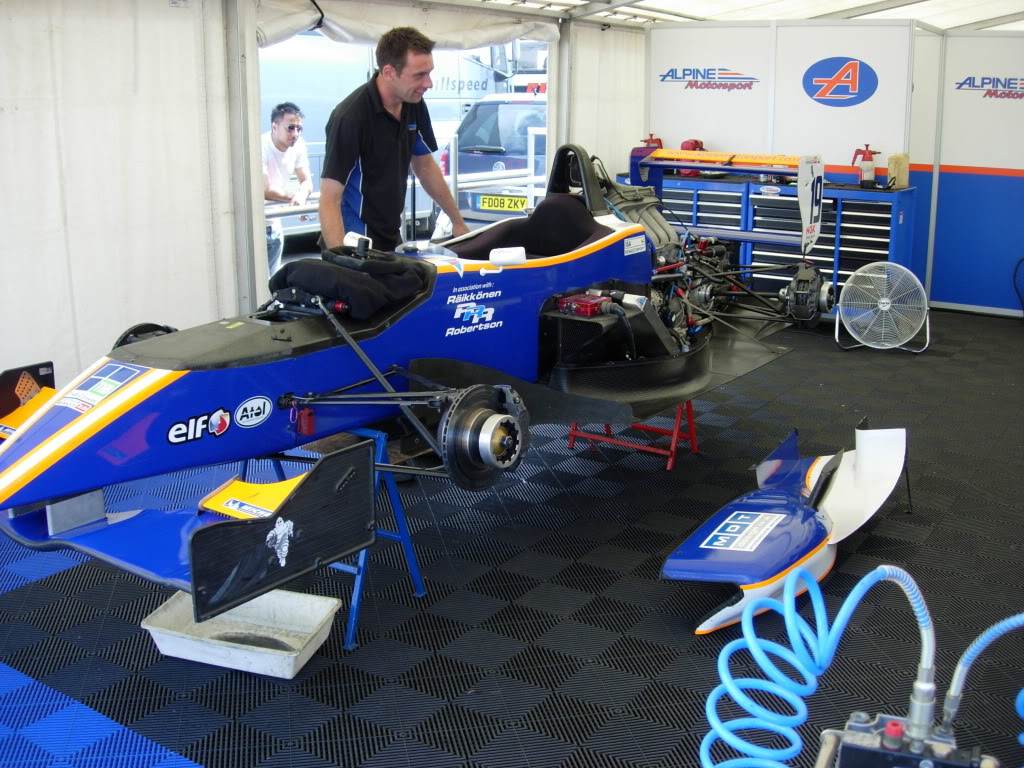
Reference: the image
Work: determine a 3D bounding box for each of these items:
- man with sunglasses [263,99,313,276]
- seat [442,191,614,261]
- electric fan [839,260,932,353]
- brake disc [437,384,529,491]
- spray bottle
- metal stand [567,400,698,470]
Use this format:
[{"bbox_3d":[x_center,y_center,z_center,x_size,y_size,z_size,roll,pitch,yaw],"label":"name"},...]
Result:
[{"bbox_3d":[-1.331,-0.803,6.283,0.500,1.550,0.520,-12,19,-41],"label":"man with sunglasses"},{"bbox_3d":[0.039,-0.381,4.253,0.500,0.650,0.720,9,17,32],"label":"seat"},{"bbox_3d":[2.346,-0.498,7.130,0.585,0.565,0.220,3,14,11],"label":"electric fan"},{"bbox_3d":[-0.060,0.140,2.886,0.145,0.280,0.295,10,17,34],"label":"brake disc"},{"bbox_3d":[2.343,-1.439,7.430,0.200,0.285,0.110,6,15,21],"label":"spray bottle"},{"bbox_3d":[0.540,0.128,5.011,0.540,0.360,0.310,9,17,32],"label":"metal stand"}]

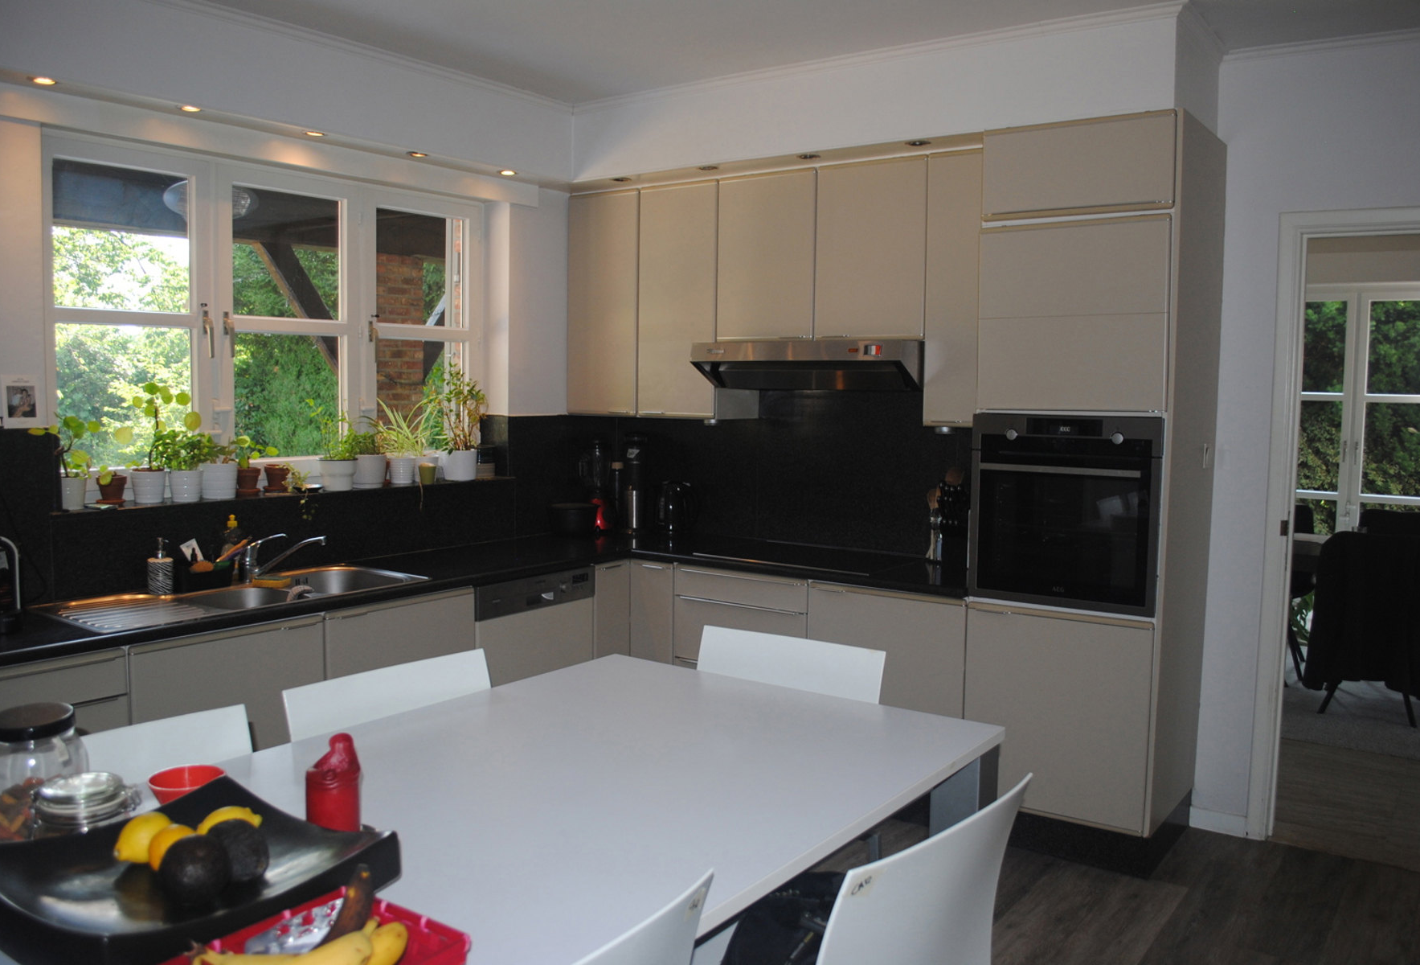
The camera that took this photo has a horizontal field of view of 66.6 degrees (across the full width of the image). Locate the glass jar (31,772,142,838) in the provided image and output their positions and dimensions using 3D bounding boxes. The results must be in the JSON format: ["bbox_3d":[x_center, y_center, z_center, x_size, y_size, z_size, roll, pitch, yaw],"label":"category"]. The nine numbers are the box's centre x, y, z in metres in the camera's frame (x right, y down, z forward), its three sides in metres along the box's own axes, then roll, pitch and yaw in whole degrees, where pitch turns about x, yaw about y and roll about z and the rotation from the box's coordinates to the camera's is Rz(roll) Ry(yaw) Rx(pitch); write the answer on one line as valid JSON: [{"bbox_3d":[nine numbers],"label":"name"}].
[{"bbox_3d":[-0.945,0.515,1.634,0.140,0.115,0.120,1,5,-1],"label":"glass jar"}]

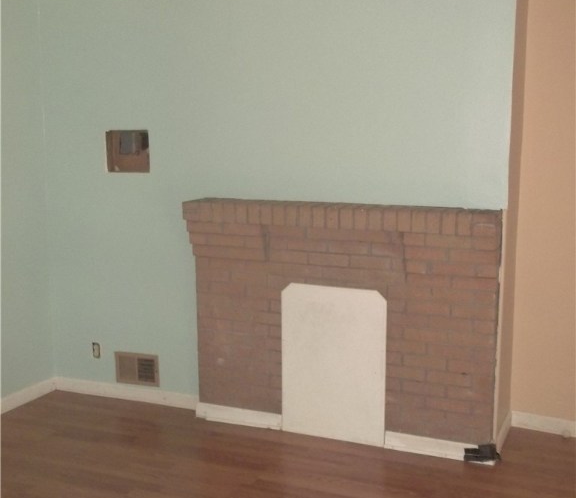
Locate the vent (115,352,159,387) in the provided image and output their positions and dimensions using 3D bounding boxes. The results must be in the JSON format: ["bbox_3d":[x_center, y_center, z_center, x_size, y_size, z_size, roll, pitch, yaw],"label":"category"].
[{"bbox_3d":[-0.873,0.699,4.241,0.296,0.184,0.019,3,9,22],"label":"vent"}]

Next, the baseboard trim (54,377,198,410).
[{"bbox_3d":[-0.951,0.849,4.299,1.011,0.084,0.019,3,9,22],"label":"baseboard trim"}]

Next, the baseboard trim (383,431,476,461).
[{"bbox_3d":[0.706,0.949,3.513,0.494,0.088,0.019,3,9,22],"label":"baseboard trim"}]

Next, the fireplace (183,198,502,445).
[{"bbox_3d":[0.226,0.379,3.614,1.569,1.188,0.206,3,9,22],"label":"fireplace"}]

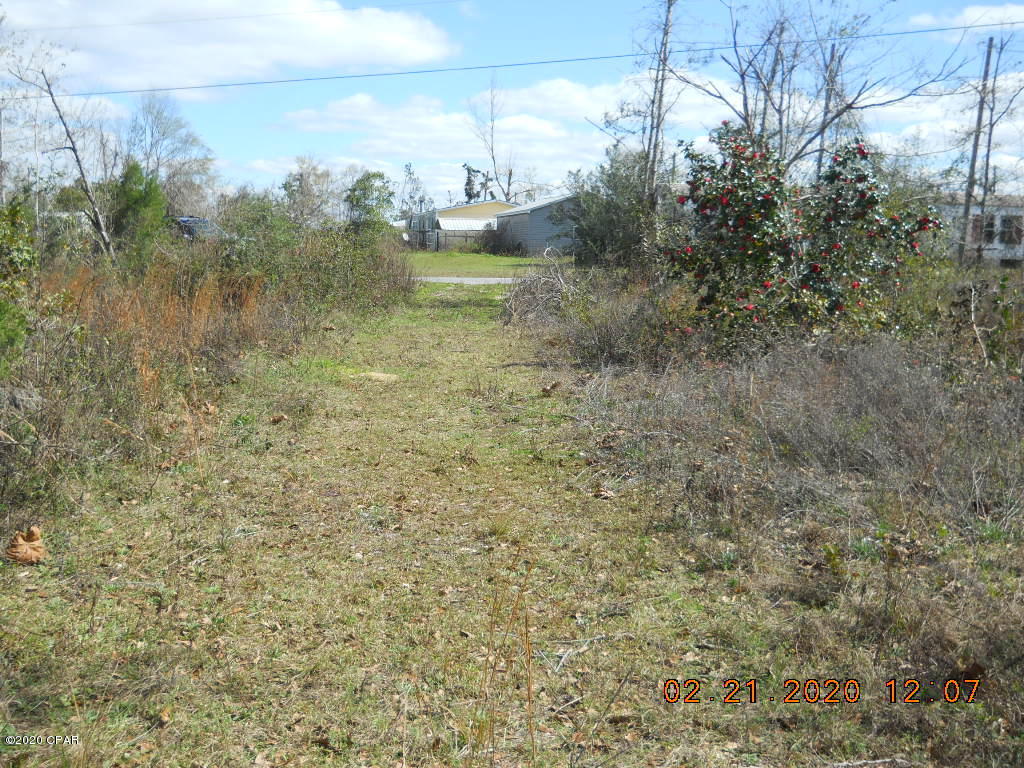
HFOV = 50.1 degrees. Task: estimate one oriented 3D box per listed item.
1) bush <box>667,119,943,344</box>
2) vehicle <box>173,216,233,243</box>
[{"bbox_3d":[3.930,-1.970,14.800,3.700,3.000,3.100,0,8,0],"label":"bush"},{"bbox_3d":[-10.200,-4.380,34.700,4.900,1.800,1.920,4,9,24],"label":"vehicle"}]

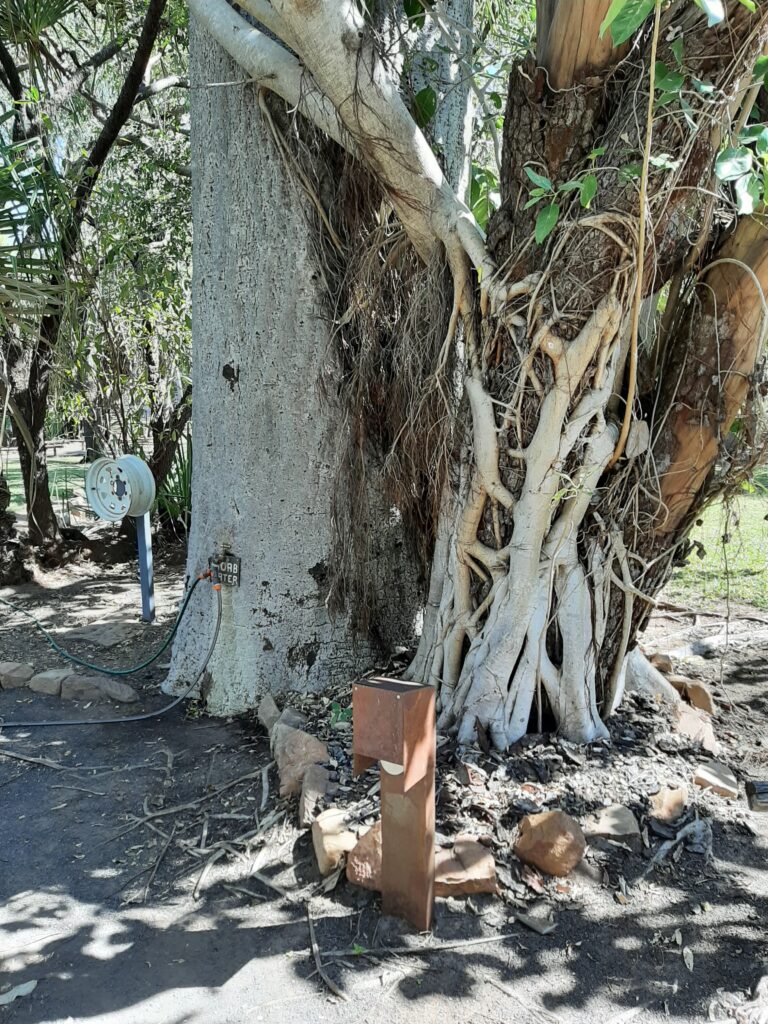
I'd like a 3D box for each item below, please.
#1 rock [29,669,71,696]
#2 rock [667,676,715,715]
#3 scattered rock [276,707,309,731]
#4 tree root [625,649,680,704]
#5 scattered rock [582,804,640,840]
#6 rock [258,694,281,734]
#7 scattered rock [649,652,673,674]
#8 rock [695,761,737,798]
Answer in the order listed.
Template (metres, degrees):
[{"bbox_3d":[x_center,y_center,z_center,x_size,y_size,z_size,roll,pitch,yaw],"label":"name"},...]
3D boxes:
[{"bbox_3d":[-1.716,0.877,3.961,0.197,0.120,0.170,0,9,0],"label":"rock"},{"bbox_3d":[1.463,0.880,3.675,0.196,0.164,0.200,0,9,0],"label":"rock"},{"bbox_3d":[-0.411,0.946,3.458,0.140,0.124,0.130,-3,9,-15],"label":"scattered rock"},{"bbox_3d":[1.309,0.802,3.750,0.260,0.250,0.230,3,10,20],"label":"tree root"},{"bbox_3d":[0.792,1.081,2.682,0.195,0.100,0.130,0,9,0],"label":"scattered rock"},{"bbox_3d":[-0.519,0.917,3.485,0.095,0.174,0.110,-3,9,-15],"label":"rock"},{"bbox_3d":[1.499,0.827,4.186,0.123,0.111,0.130,0,9,0],"label":"scattered rock"},{"bbox_3d":[1.285,1.032,2.973,0.160,0.090,0.160,6,10,35],"label":"rock"}]

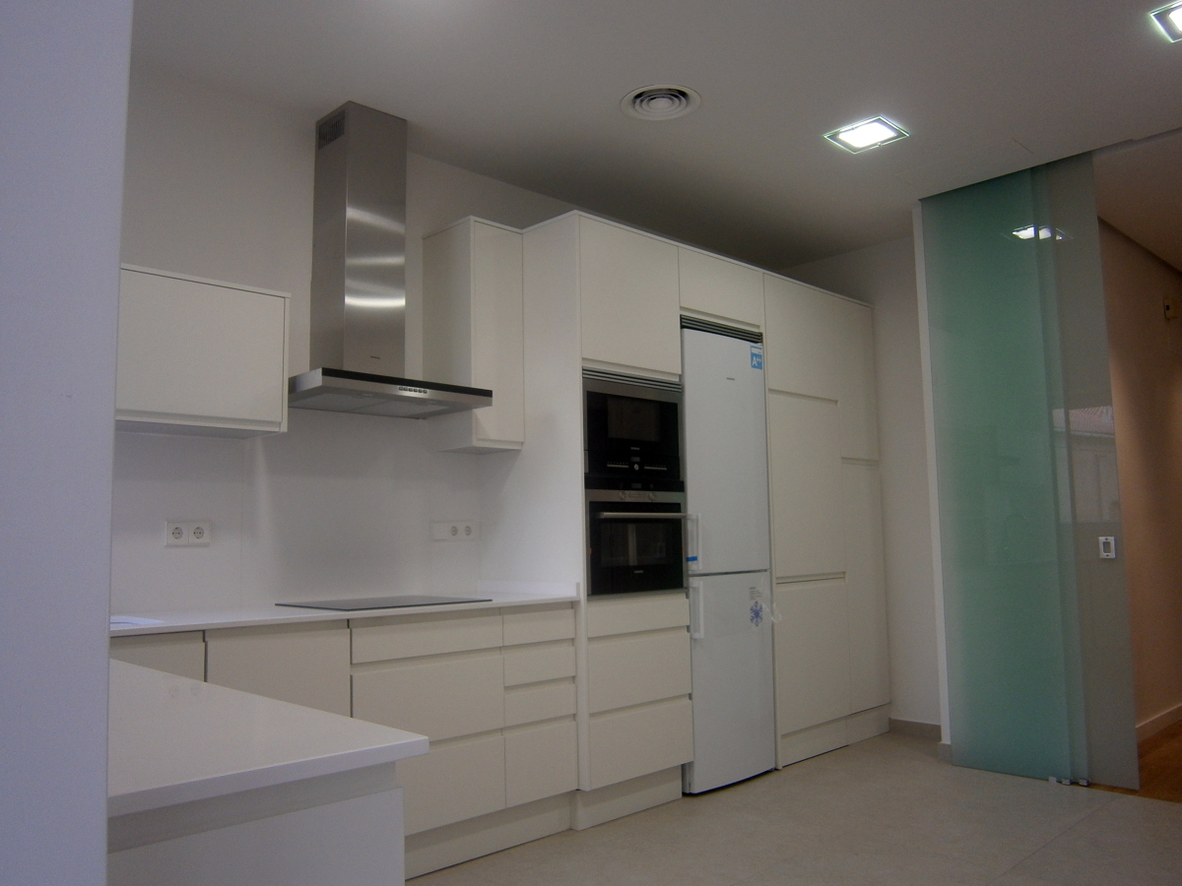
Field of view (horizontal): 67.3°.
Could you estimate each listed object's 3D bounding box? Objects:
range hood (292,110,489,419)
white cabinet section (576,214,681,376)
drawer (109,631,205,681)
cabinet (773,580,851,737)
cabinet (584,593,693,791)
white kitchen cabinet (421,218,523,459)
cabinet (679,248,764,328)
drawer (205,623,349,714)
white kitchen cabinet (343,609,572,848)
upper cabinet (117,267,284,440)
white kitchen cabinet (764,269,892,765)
[{"bbox_3d":[-0.820,-0.729,3.481,0.714,1.177,0.483,5,-8,-43],"label":"range hood"},{"bbox_3d":[-0.031,-0.589,4.012,0.615,0.592,0.620,5,-8,-43],"label":"white cabinet section"},{"bbox_3d":[-1.481,0.895,2.519,0.515,0.719,0.596,5,-8,-43],"label":"drawer"},{"bbox_3d":[0.932,1.088,4.701,0.630,0.716,0.600,5,-8,-43],"label":"cabinet"},{"bbox_3d":[-0.004,1.015,3.845,0.610,0.712,0.620,5,-8,-43],"label":"cabinet"},{"bbox_3d":[-0.508,-0.432,3.820,0.263,0.955,0.364,5,-8,-43],"label":"white kitchen cabinet"},{"bbox_3d":[0.426,-0.697,4.454,0.640,0.300,0.620,5,-8,-43],"label":"cabinet"},{"bbox_3d":[-1.122,0.924,2.852,0.456,0.719,0.596,5,-8,-43],"label":"drawer"},{"bbox_3d":[-0.609,0.966,3.328,0.946,0.719,0.596,5,-8,-43],"label":"white kitchen cabinet"},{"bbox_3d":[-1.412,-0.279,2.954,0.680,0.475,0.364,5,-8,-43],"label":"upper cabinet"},{"bbox_3d":[1.058,0.395,4.916,1.044,2.421,0.620,5,-8,-43],"label":"white kitchen cabinet"}]

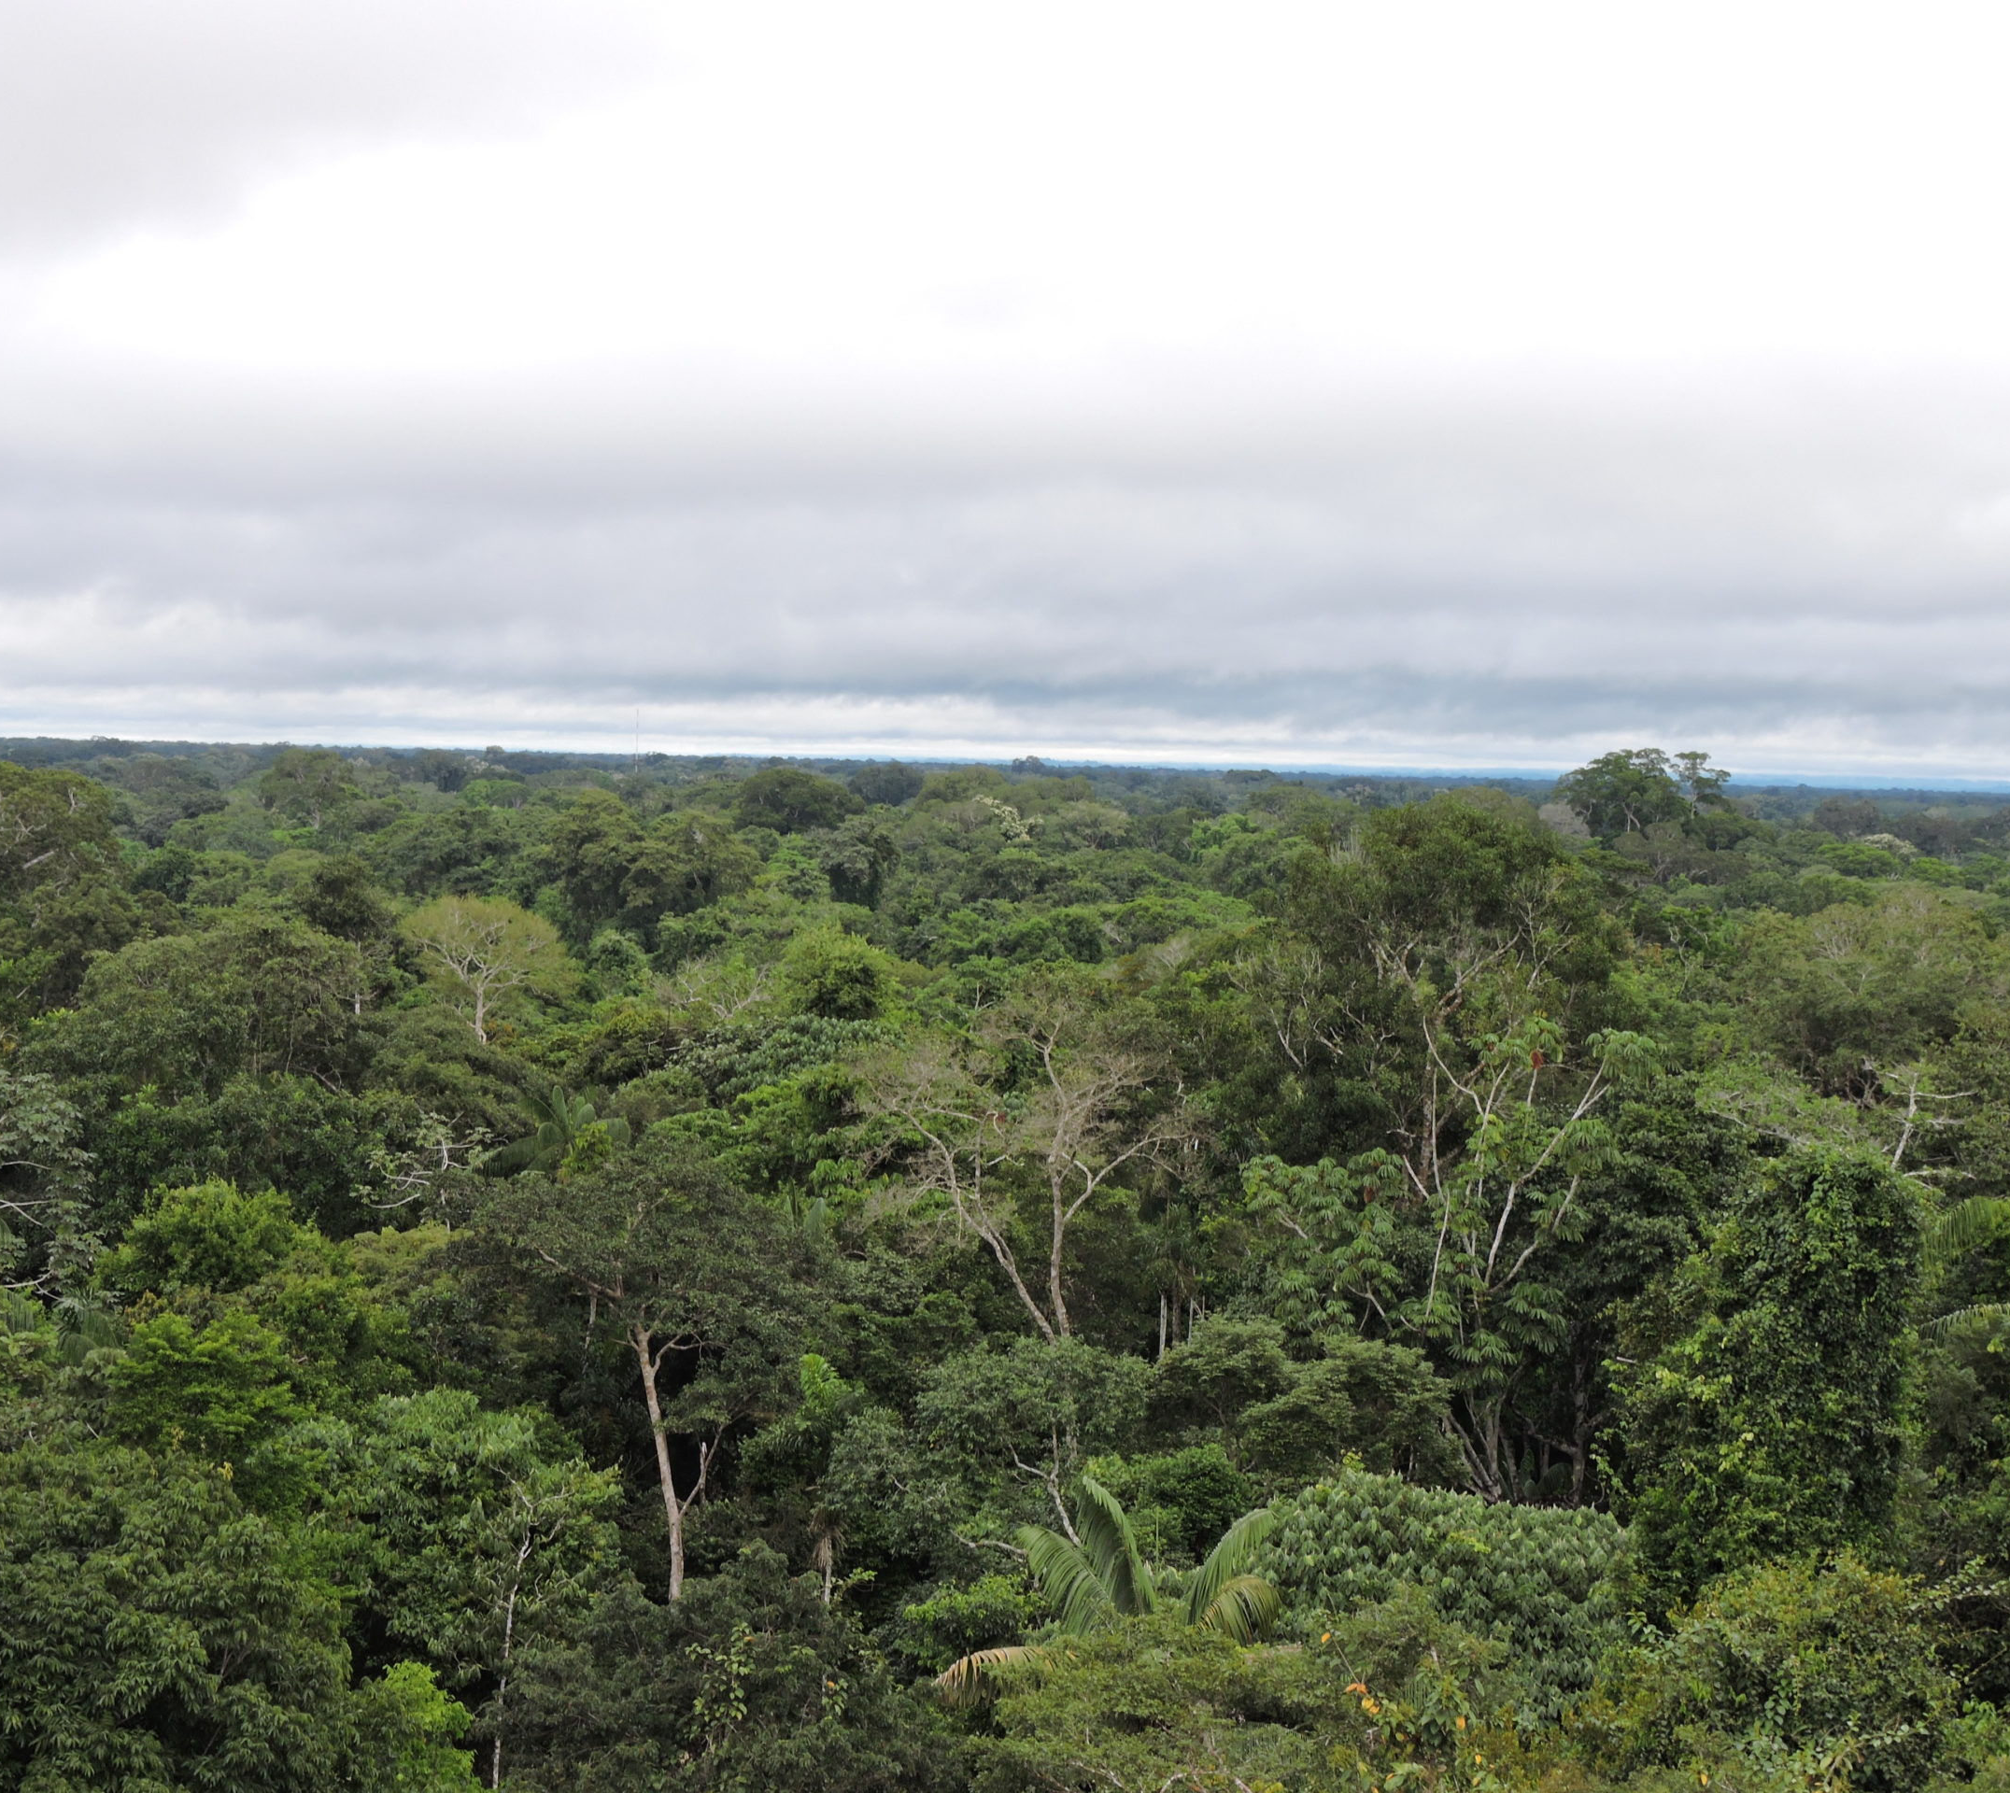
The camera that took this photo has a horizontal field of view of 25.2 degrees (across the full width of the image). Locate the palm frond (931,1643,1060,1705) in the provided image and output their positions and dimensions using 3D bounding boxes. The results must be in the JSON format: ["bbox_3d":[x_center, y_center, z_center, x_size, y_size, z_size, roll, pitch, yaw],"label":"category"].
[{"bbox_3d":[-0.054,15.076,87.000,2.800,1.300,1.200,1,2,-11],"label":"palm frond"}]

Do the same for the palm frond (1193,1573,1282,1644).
[{"bbox_3d":[4.470,13.809,87.000,2.000,1.600,1.400,2,2,22],"label":"palm frond"}]

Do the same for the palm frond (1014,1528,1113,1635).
[{"bbox_3d":[1.240,13.608,89.000,2.200,2.300,1.500,2,2,11],"label":"palm frond"}]

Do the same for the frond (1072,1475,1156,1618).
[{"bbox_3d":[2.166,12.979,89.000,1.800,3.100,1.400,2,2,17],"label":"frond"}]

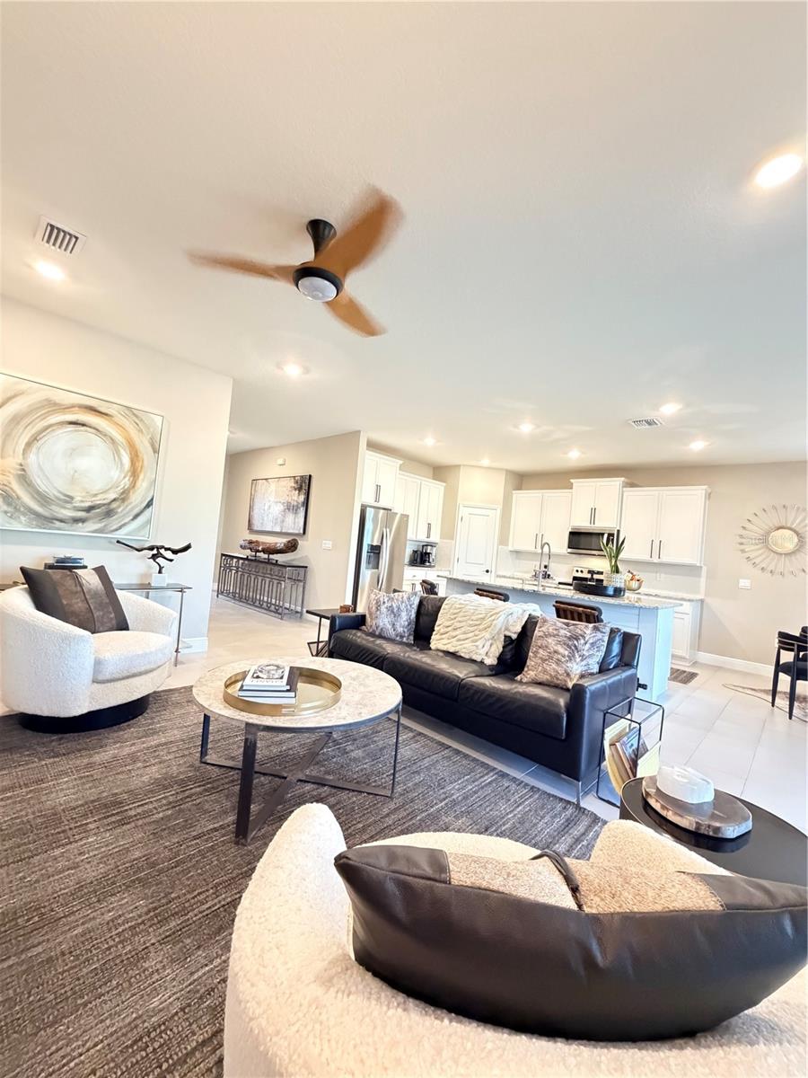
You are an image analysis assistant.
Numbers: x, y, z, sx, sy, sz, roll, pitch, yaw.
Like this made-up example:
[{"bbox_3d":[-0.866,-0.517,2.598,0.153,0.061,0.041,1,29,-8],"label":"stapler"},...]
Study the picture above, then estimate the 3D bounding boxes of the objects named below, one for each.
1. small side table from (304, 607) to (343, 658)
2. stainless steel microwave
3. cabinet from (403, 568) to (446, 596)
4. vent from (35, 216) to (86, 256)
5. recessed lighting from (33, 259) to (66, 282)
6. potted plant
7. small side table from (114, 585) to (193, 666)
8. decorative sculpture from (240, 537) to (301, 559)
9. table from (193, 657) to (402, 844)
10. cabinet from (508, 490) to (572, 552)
[{"bbox_3d":[-0.595,1.014,4.220,0.520,0.570,0.520,4,-1,42],"label":"small side table"},{"bbox_3d":[3.280,0.056,7.496,0.760,0.445,0.430,4,-1,43],"label":"stainless steel microwave"},{"bbox_3d":[0.135,0.965,7.670,0.620,0.910,1.180,4,-1,42],"label":"cabinet"},{"bbox_3d":[-1.946,-1.702,2.470,0.270,0.023,0.207,4,-1,43],"label":"vent"},{"bbox_3d":[-2.303,-1.734,2.823,0.170,0.030,0.170,4,-1,42],"label":"recessed lighting"},{"bbox_3d":[2.419,0.296,4.986,0.270,0.670,0.270,4,-1,42],"label":"potted plant"},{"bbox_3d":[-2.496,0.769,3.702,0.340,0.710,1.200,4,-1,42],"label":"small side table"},{"bbox_3d":[-2.374,0.168,7.485,1.820,0.415,0.290,4,-1,43],"label":"decorative sculpture"},{"bbox_3d":[-0.554,1.020,2.311,1.070,0.490,1.070,5,-1,0],"label":"table"},{"bbox_3d":[2.634,-0.297,8.192,1.130,1.140,0.370,4,-1,43],"label":"cabinet"}]

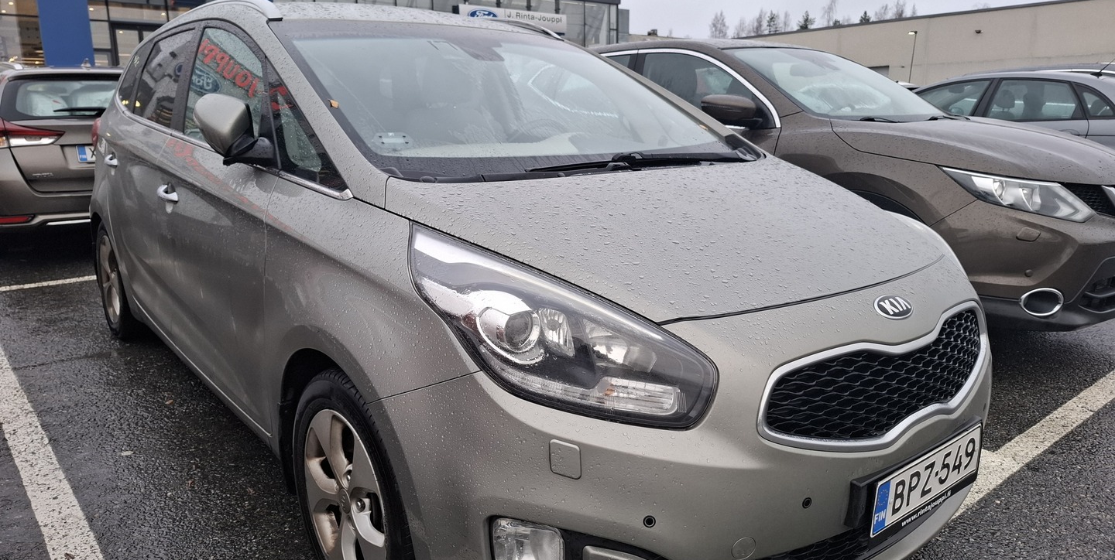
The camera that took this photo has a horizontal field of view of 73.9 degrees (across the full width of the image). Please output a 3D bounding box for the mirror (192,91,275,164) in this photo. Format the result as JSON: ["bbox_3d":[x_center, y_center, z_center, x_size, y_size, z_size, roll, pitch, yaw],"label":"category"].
[{"bbox_3d":[-0.789,-0.384,1.806,0.210,0.180,0.160,-10,17,-39],"label":"mirror"}]

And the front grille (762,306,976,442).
[{"bbox_3d":[0.704,0.185,1.504,0.870,0.185,0.100,-10,7,-39],"label":"front grille"}]

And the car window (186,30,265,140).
[{"bbox_3d":[-1.013,-0.609,2.281,0.090,0.400,0.830,12,2,-41],"label":"car window"}]

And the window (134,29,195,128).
[{"bbox_3d":[-1.551,-0.788,2.916,0.090,0.370,0.700,12,2,-41],"label":"window"}]

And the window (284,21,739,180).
[{"bbox_3d":[-0.123,-0.611,2.371,1.340,0.150,1.100,-10,41,-39],"label":"window"}]

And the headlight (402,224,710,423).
[{"bbox_3d":[-0.038,0.079,1.328,0.330,0.300,0.550,-10,17,-39],"label":"headlight"}]

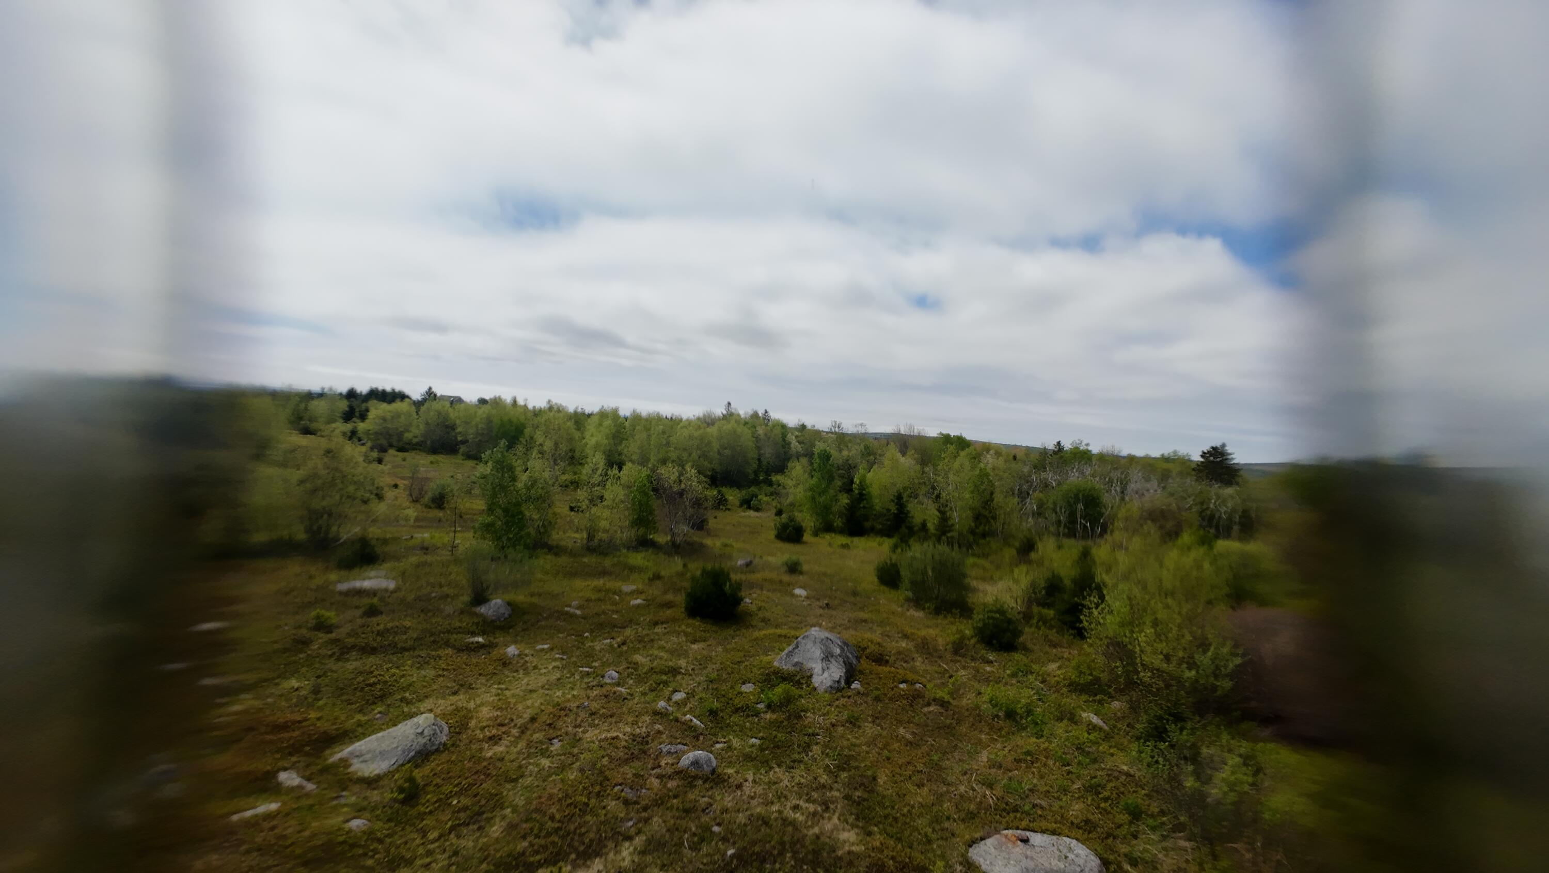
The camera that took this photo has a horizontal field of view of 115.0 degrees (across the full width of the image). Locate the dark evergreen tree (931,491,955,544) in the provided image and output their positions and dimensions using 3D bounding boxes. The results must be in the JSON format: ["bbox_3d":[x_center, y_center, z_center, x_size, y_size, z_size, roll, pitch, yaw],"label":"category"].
[{"bbox_3d":[8.041,3.851,23.488,1.150,2.590,1.100,4,1,20],"label":"dark evergreen tree"}]

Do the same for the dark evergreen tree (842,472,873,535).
[{"bbox_3d":[3.967,3.085,23.040,1.510,2.846,1.510,4,1,10],"label":"dark evergreen tree"}]

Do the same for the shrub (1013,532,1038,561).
[{"bbox_3d":[10.957,4.779,21.465,1.110,1.200,1.050,5,1,28],"label":"shrub"}]

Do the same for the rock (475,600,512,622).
[{"bbox_3d":[-6.026,3.689,10.594,0.678,0.361,0.610,4,1,-29],"label":"rock"}]

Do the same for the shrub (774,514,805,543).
[{"bbox_3d":[0.668,4.032,21.767,1.390,1.190,1.320,4,1,3],"label":"shrub"}]

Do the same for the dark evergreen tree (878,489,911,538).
[{"bbox_3d":[5.699,3.553,23.168,1.560,2.170,1.560,4,1,14],"label":"dark evergreen tree"}]

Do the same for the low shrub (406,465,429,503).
[{"bbox_3d":[-16.227,2.173,22.423,0.834,1.656,0.792,4,1,-36],"label":"low shrub"}]

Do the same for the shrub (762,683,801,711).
[{"bbox_3d":[0.118,4.223,8.126,0.640,0.256,0.576,4,0,3],"label":"shrub"}]

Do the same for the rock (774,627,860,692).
[{"bbox_3d":[0.813,4.000,9.207,1.598,0.787,1.438,4,0,7],"label":"rock"}]

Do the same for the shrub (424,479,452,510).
[{"bbox_3d":[-14.441,2.468,21.179,0.980,1.356,0.931,4,1,-34],"label":"shrub"}]

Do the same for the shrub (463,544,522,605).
[{"bbox_3d":[-7.146,3.421,12.551,1.510,1.470,1.430,4,1,-29],"label":"shrub"}]

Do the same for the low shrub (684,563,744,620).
[{"bbox_3d":[-1.425,3.617,11.535,1.342,1.176,1.275,4,0,-6],"label":"low shrub"}]

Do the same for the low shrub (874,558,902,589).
[{"bbox_3d":[3.415,4.097,14.739,0.840,0.889,0.798,4,1,14],"label":"low shrub"}]

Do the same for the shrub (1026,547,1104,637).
[{"bbox_3d":[7.931,4.131,13.467,2.150,2.240,2.040,5,1,32],"label":"shrub"}]

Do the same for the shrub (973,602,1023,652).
[{"bbox_3d":[5.417,4.544,11.998,1.210,1.070,1.150,4,1,26],"label":"shrub"}]

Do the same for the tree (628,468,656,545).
[{"bbox_3d":[-5.266,2.742,19.598,1.160,2.950,1.100,4,1,-14],"label":"tree"}]

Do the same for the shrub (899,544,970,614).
[{"bbox_3d":[4.708,4.056,14.533,2.110,1.890,2.000,4,1,19],"label":"shrub"}]

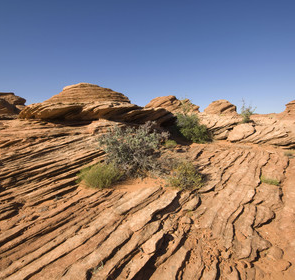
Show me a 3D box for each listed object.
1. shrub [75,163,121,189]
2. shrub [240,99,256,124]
[{"bbox_3d":[-0.983,0.711,4.050,0.890,0.451,0.750,0,7,0],"label":"shrub"},{"bbox_3d":[5.779,-1.702,11.500,0.735,1.372,0.850,0,7,0],"label":"shrub"}]

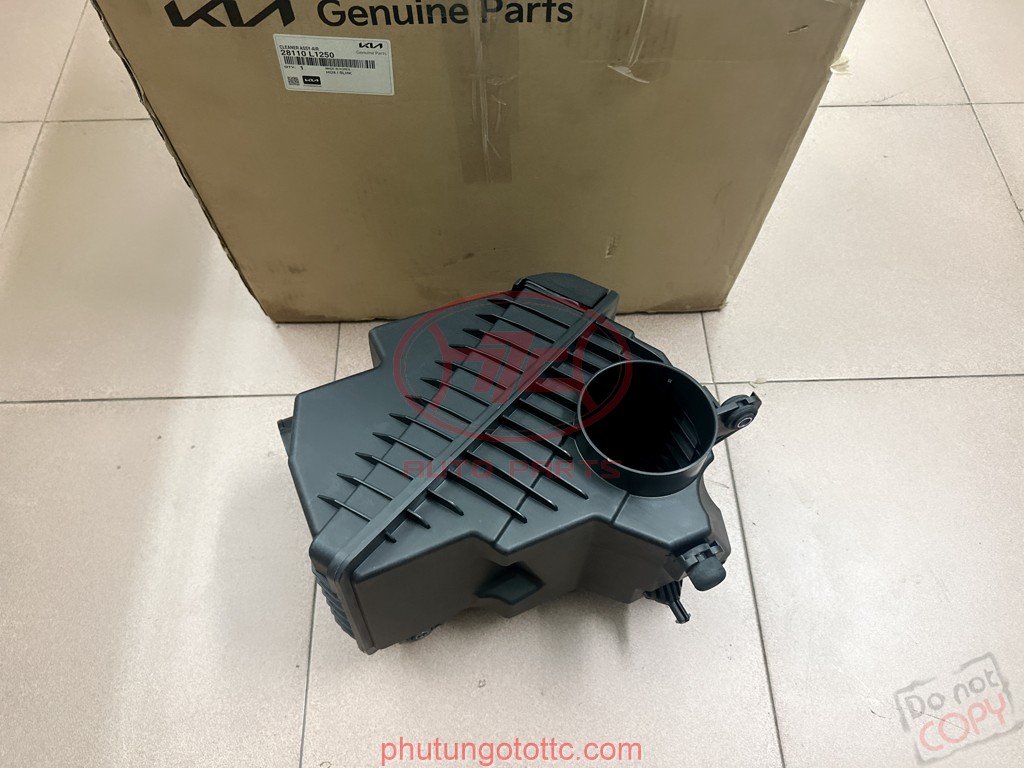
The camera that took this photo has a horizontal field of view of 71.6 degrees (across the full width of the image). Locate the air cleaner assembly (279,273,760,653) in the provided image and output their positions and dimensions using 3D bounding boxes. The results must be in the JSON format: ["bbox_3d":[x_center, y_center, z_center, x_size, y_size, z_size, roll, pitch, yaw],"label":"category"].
[{"bbox_3d":[0.029,0.072,0.614,0.388,0.188,0.315,-20,56,-15],"label":"air cleaner assembly"}]

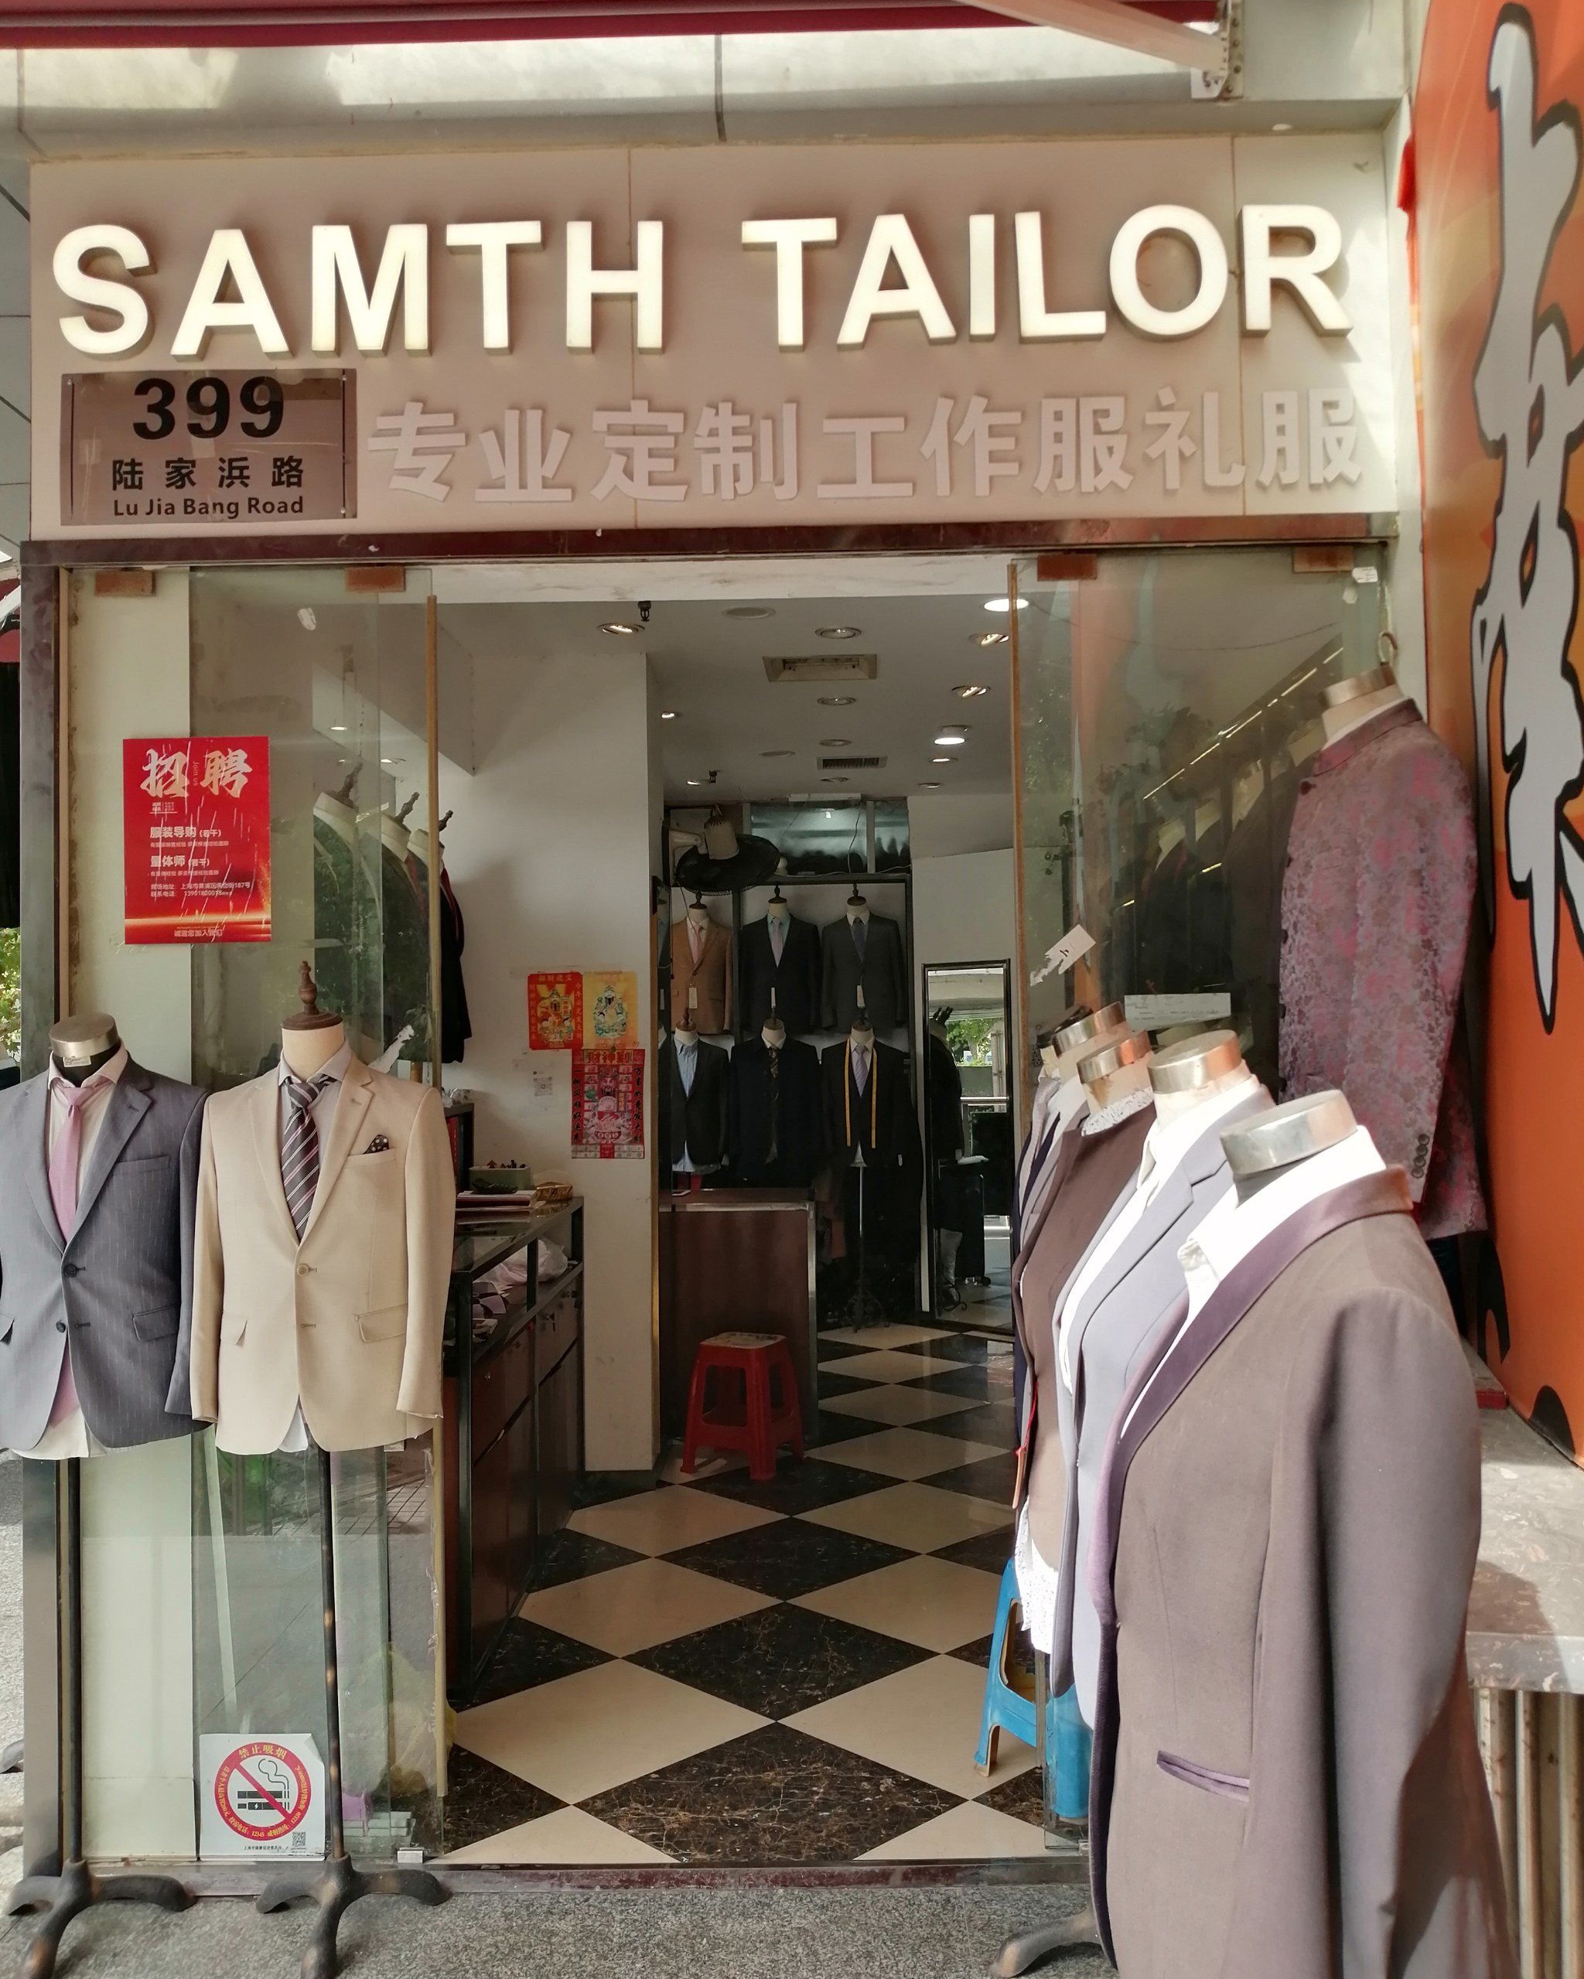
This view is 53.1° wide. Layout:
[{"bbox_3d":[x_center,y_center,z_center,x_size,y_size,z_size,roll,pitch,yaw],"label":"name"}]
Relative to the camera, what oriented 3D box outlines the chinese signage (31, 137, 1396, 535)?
[{"bbox_3d":[-0.181,-1.340,3.240,2.770,0.780,0.080,-1,-2,1],"label":"chinese signage"}]

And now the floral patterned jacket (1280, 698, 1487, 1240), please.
[{"bbox_3d":[0.862,-0.031,2.354,0.310,0.800,0.470,-1,-2,13],"label":"floral patterned jacket"}]

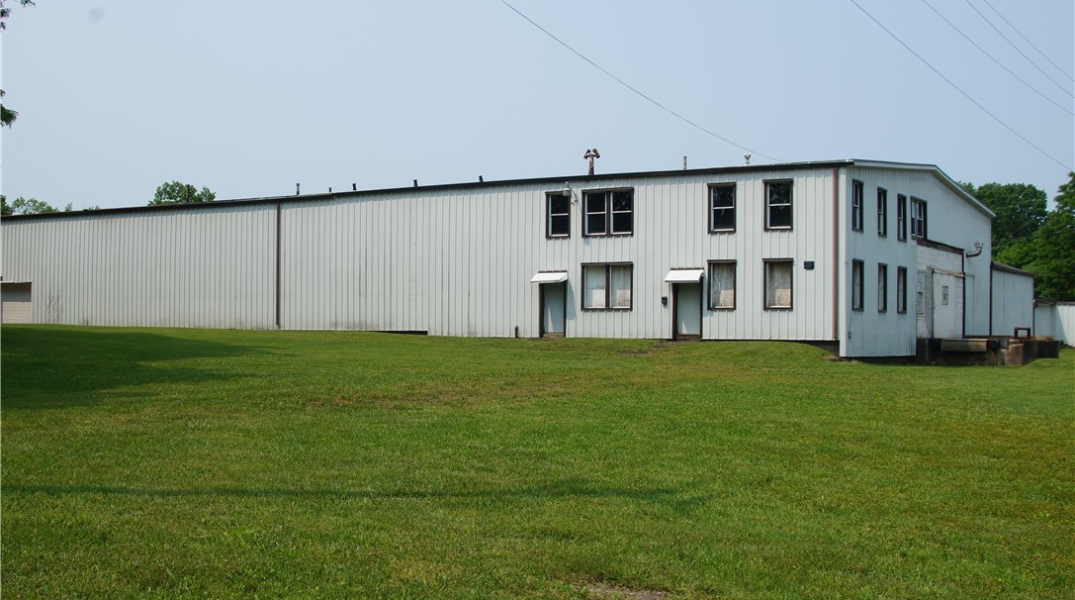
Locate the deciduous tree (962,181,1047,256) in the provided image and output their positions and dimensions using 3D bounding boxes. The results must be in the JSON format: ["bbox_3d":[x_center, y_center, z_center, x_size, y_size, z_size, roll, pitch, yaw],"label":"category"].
[{"bbox_3d":[35.300,-2.500,95.000,7.800,12.800,7.400,0,-1,20],"label":"deciduous tree"}]

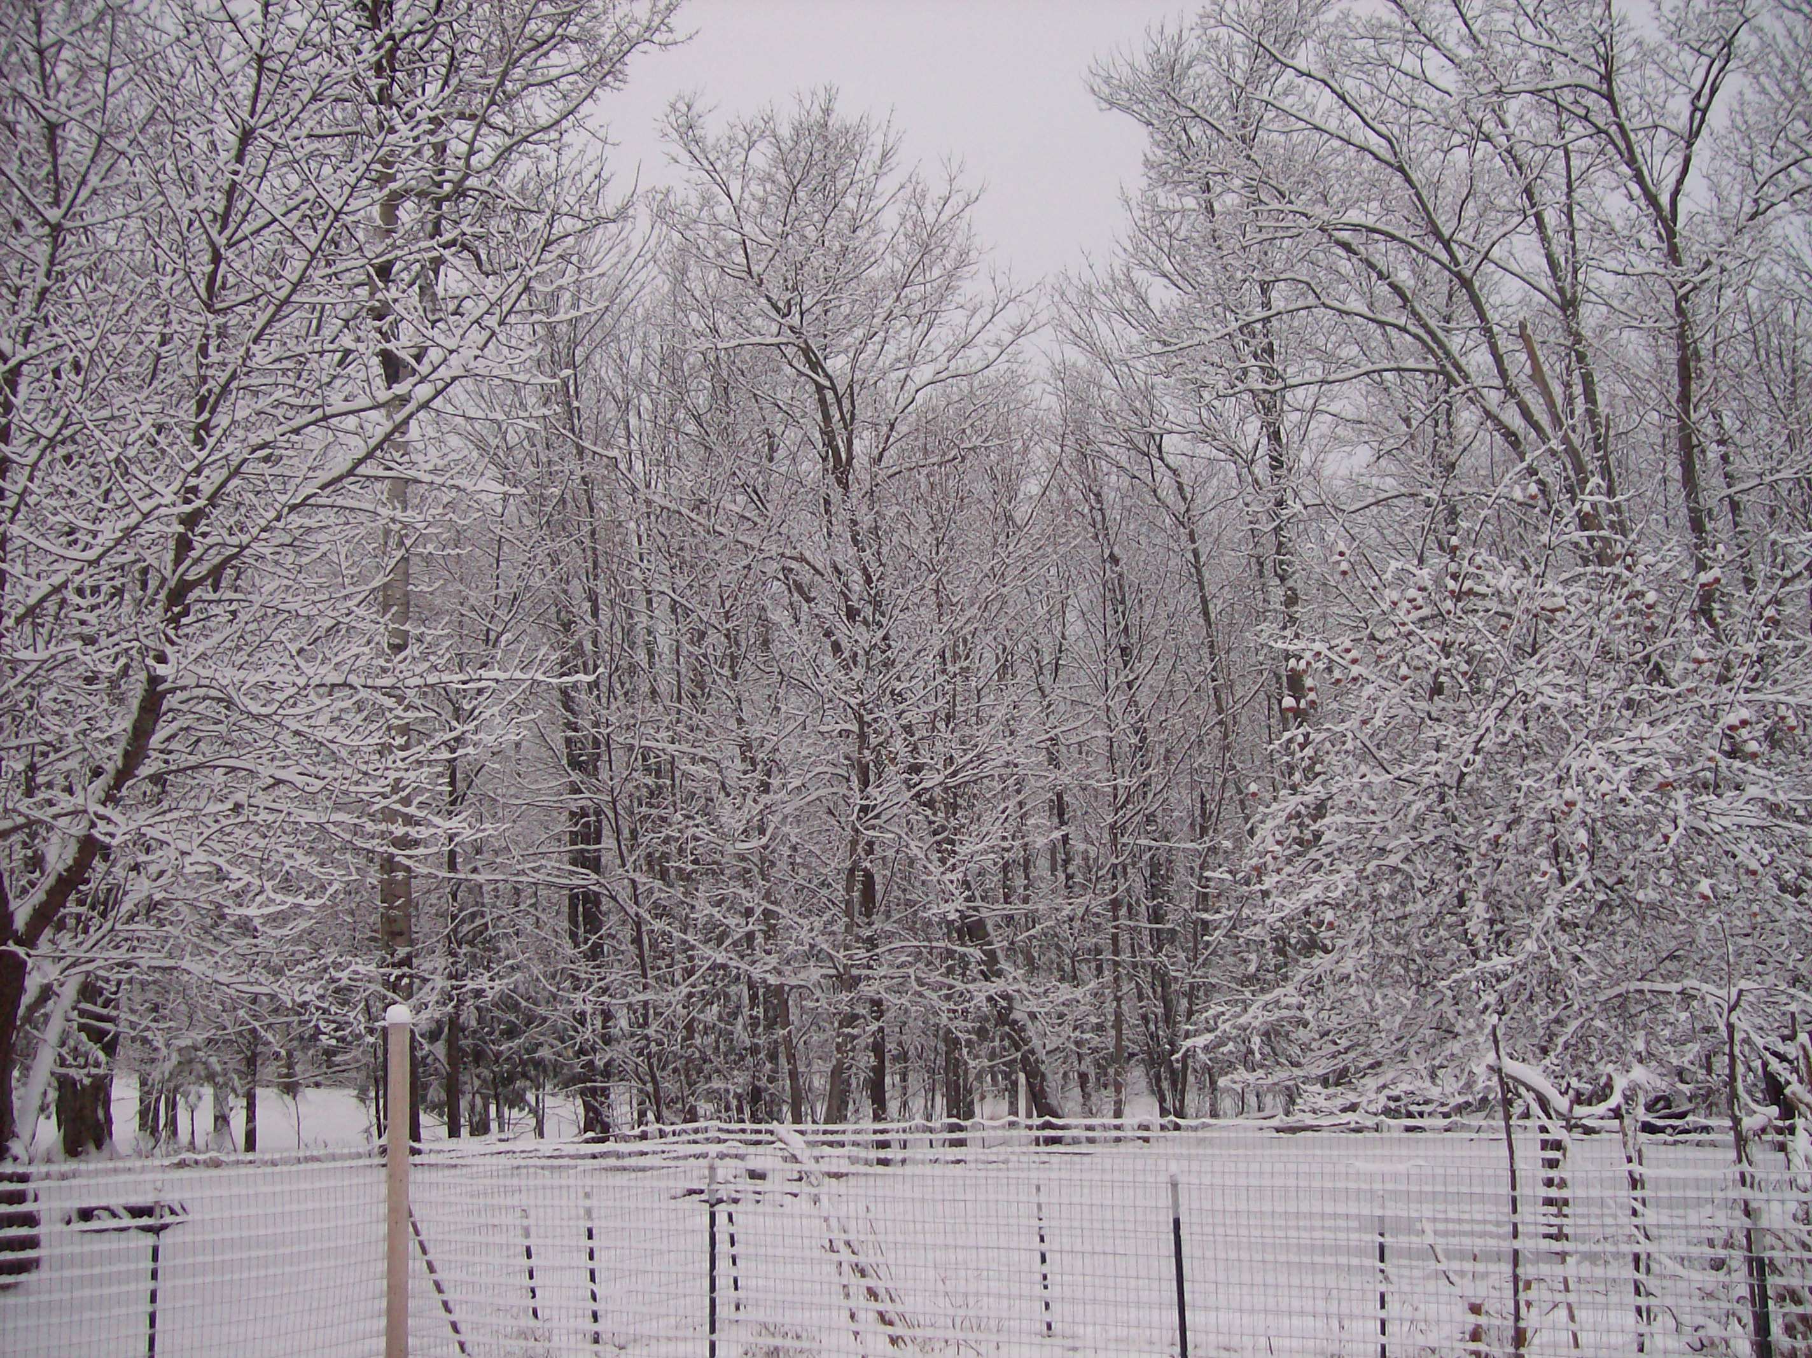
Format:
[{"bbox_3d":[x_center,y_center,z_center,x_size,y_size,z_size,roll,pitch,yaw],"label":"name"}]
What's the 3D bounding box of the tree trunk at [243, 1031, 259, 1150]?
[{"bbox_3d":[-11.476,7.218,33.000,0.200,2.150,0.200,3,-12,-19],"label":"tree trunk"}]

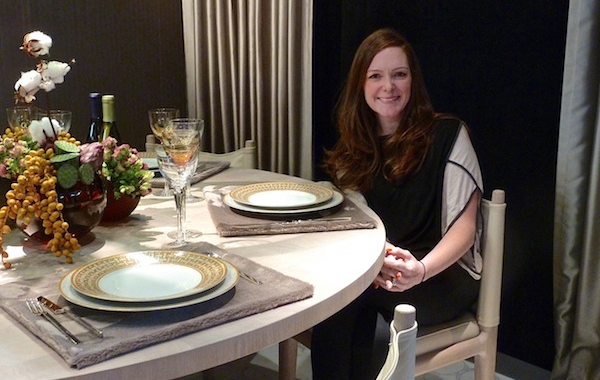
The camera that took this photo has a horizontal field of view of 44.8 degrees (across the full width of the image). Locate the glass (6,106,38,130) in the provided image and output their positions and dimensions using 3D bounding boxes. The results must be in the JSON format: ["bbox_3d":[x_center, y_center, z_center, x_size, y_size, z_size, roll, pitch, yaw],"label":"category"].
[{"bbox_3d":[-0.760,-0.107,2.019,0.084,0.236,0.084,0,13,0],"label":"glass"}]

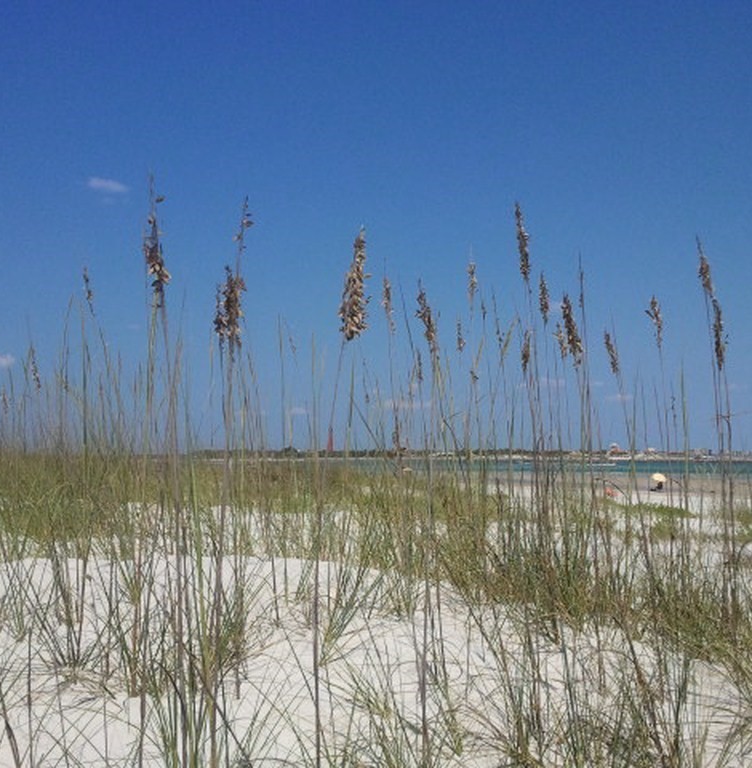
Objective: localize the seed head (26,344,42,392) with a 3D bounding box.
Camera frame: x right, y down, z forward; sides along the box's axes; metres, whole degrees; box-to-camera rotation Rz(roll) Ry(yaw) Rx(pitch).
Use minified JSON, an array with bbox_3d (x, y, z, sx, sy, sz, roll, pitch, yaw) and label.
[{"bbox_3d":[-1.935,-0.093,5.700,0.048,0.266,0.046,-10,-4,0],"label":"seed head"}]

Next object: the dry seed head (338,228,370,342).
[{"bbox_3d":[-0.053,-0.245,2.500,0.070,0.278,0.066,7,-4,0],"label":"dry seed head"}]

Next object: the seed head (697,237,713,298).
[{"bbox_3d":[1.341,-0.475,4.100,0.049,0.257,0.046,-14,-4,0],"label":"seed head"}]

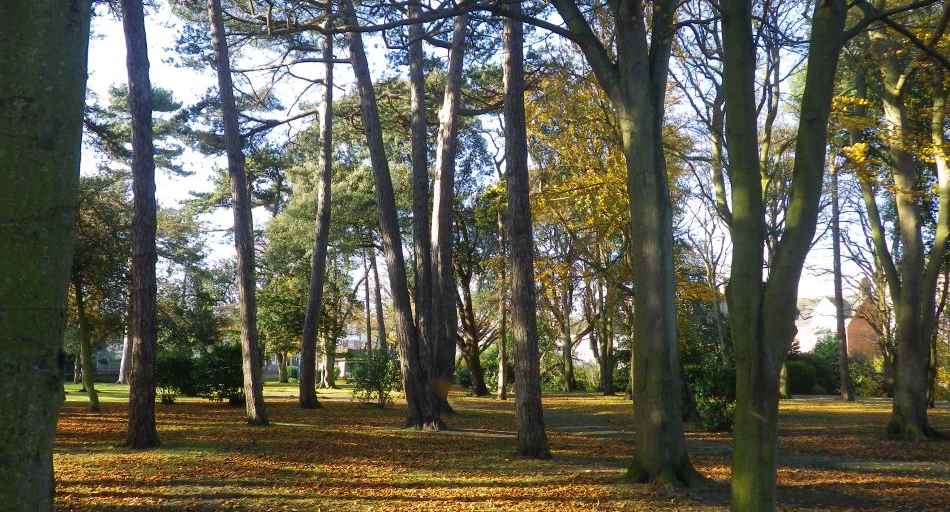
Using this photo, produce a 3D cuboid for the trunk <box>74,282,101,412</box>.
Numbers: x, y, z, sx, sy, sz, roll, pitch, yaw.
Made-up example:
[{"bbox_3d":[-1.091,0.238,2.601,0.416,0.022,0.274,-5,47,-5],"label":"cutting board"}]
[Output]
[{"bbox_3d":[-11.126,2.550,20.208,0.450,3.680,0.400,-7,-4,-29],"label":"trunk"}]

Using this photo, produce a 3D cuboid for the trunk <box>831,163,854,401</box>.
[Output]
[{"bbox_3d":[13.646,0.872,26.636,0.400,8.990,0.400,0,-8,0],"label":"trunk"}]

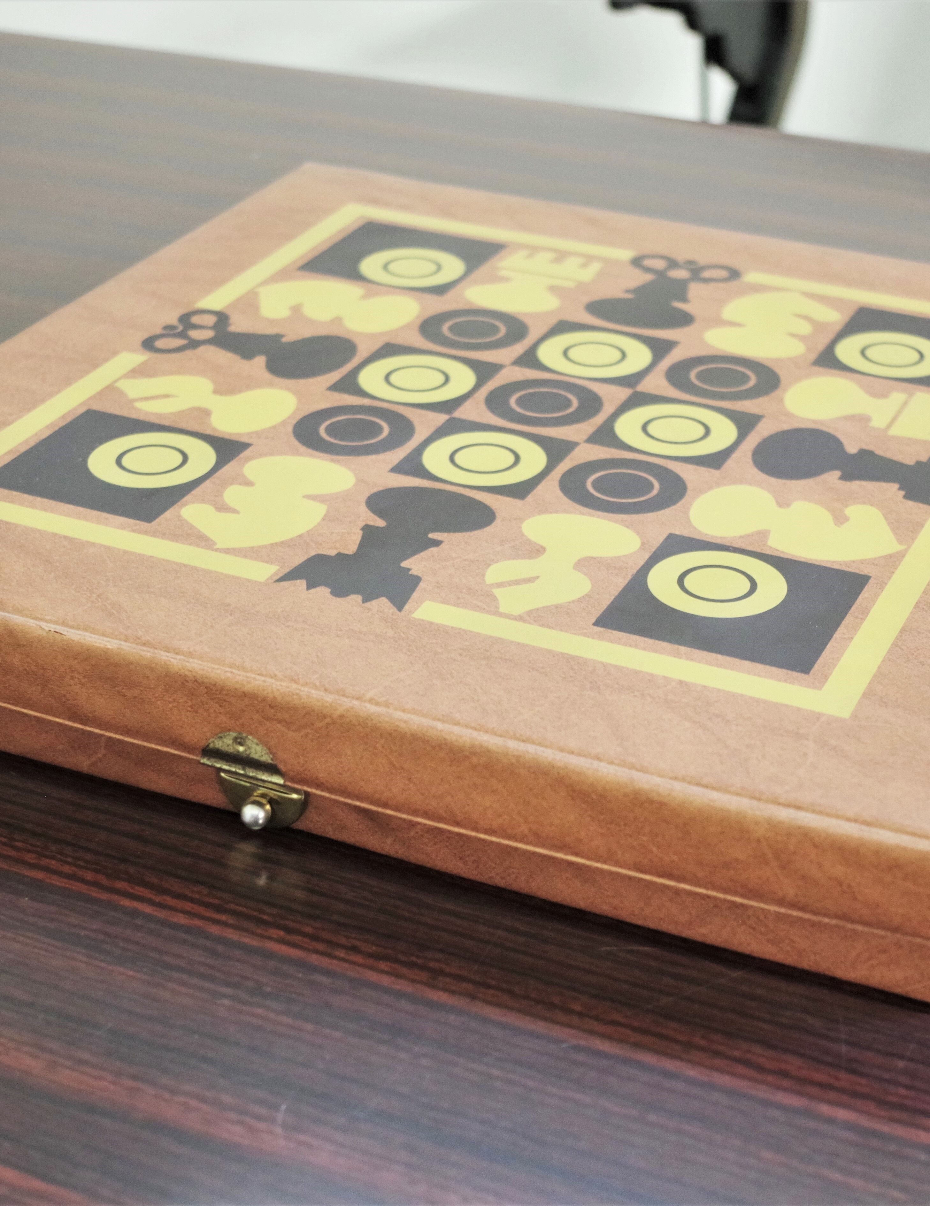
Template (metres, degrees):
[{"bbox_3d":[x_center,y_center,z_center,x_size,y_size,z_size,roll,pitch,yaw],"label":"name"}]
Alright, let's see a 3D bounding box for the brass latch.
[{"bbox_3d":[-0.054,0.046,0.516,0.030,0.025,0.012,13,32,21],"label":"brass latch"}]

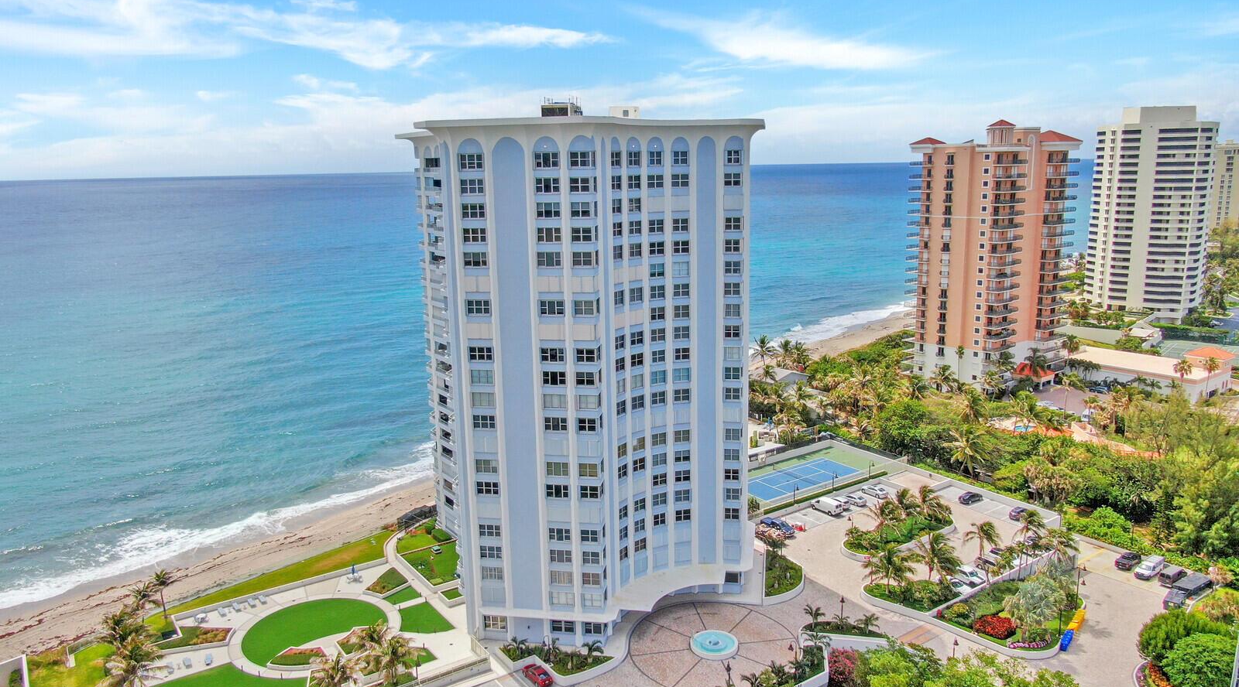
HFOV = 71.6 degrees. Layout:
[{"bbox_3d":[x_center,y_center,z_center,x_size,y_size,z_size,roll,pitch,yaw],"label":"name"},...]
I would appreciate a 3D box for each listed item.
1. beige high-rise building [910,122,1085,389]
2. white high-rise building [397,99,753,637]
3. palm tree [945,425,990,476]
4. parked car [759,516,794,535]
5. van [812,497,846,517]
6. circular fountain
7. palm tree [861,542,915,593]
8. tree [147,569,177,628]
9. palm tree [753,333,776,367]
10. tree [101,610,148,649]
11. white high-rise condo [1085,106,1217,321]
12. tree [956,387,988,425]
[{"bbox_3d":[95.846,-23.184,221.122,33.500,66.000,27.000,-11,15,-39],"label":"beige high-rise building"},{"bbox_3d":[-5.994,0.353,119.048,45.000,63.000,44.000,-8,14,-30],"label":"white high-rise building"},{"bbox_3d":[64.963,20.143,160.570,7.550,9.640,7.550,4,13,23],"label":"palm tree"},{"bbox_3d":[24.511,28.177,133.036,1.900,1.650,5.200,-9,14,-33],"label":"parked car"},{"bbox_3d":[34.126,26.323,140.044,2.000,2.050,5.500,-9,14,-33],"label":"van"},{"bbox_3d":[11.178,35.519,101.135,5.700,0.800,5.700,-1,12,0],"label":"circular fountain"},{"bbox_3d":[37.206,30.992,118.255,7.000,7.500,7.000,-1,12,0],"label":"palm tree"},{"bbox_3d":[-58.285,32.423,110.059,3.280,6.970,3.280,-8,14,-30],"label":"tree"},{"bbox_3d":[43.834,3.315,259.643,8.000,13.350,8.000,-1,12,0],"label":"palm tree"},{"bbox_3d":[-62.214,36.621,107.735,5.800,7.200,5.800,-1,12,0],"label":"tree"},{"bbox_3d":[204.047,-49.918,332.593,38.000,78.500,32.000,6,14,31],"label":"white high-rise condo"},{"bbox_3d":[82.313,15.571,200.083,7.200,11.500,7.200,-1,12,0],"label":"tree"}]

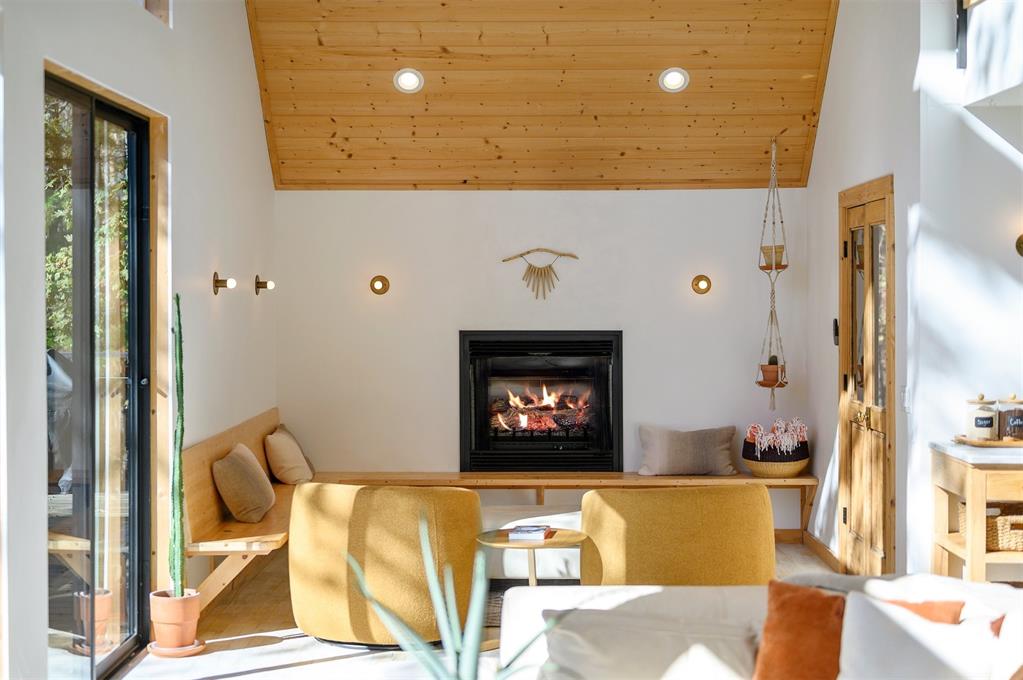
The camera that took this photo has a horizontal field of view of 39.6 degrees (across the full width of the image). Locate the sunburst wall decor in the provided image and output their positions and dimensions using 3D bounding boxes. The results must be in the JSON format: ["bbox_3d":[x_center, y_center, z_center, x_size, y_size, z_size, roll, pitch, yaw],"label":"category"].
[{"bbox_3d":[0.184,-0.416,8.872,0.477,0.323,0.030,0,2,1],"label":"sunburst wall decor"}]

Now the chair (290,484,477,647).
[{"bbox_3d":[-0.595,0.998,6.649,0.850,0.730,0.800,1,2,21],"label":"chair"}]

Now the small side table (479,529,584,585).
[{"bbox_3d":[0.090,1.124,6.404,0.490,0.490,0.490,0,2,1],"label":"small side table"}]

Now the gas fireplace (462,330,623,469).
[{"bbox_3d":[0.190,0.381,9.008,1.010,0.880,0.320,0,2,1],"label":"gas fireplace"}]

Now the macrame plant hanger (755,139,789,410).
[{"bbox_3d":[1.574,-0.397,8.591,0.200,1.630,0.200,0,2,1],"label":"macrame plant hanger"}]

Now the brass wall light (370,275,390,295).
[{"bbox_3d":[-0.822,-0.342,8.858,0.121,0.121,0.110,0,2,1],"label":"brass wall light"}]

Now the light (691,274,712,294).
[{"bbox_3d":[1.190,-0.343,8.821,0.121,0.121,0.110,0,2,1],"label":"light"}]

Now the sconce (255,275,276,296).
[{"bbox_3d":[-1.435,-0.319,8.306,0.110,0.121,0.121,0,2,1],"label":"sconce"}]

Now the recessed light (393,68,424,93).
[{"bbox_3d":[-0.605,-1.525,8.352,0.183,0.183,0.030,0,43,1],"label":"recessed light"}]

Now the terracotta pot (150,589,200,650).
[{"bbox_3d":[-1.491,1.249,6.300,0.225,0.250,0.225,0,2,0],"label":"terracotta pot"}]

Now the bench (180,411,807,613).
[{"bbox_3d":[0.168,0.892,7.681,3.320,0.860,2.450,0,2,1],"label":"bench"}]

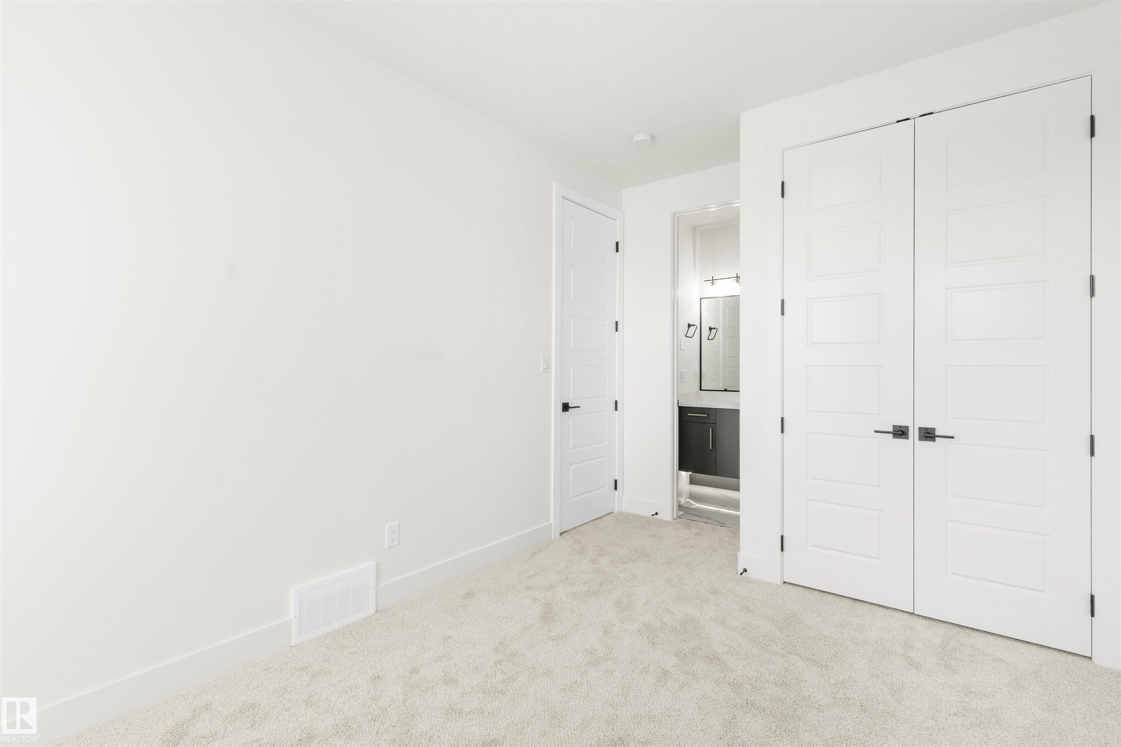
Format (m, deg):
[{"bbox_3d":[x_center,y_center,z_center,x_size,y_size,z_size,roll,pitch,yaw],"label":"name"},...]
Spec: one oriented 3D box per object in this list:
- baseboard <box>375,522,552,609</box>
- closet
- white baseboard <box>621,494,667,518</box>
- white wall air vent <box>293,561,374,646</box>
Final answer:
[{"bbox_3d":[-0.477,1.109,2.969,0.020,0.126,1.375,0,0,37],"label":"baseboard"},{"bbox_3d":[1.753,-0.039,2.462,1.209,2.437,0.100,0,0,37],"label":"closet"},{"bbox_3d":[0.701,1.117,4.142,0.422,0.126,0.020,0,0,37],"label":"white baseboard"},{"bbox_3d":[-1.015,1.039,2.265,0.020,0.250,0.396,0,0,37],"label":"white wall air vent"}]

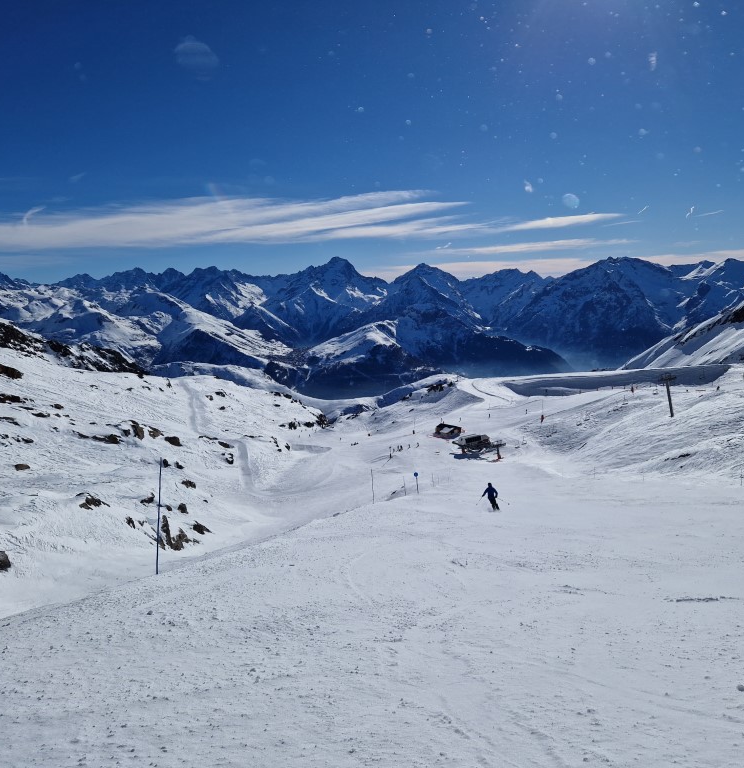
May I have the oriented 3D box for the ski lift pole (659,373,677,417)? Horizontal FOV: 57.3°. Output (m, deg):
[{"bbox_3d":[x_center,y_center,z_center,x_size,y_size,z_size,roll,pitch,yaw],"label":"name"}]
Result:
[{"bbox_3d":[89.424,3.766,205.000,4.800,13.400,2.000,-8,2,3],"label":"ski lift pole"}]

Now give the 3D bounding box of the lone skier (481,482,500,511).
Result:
[{"bbox_3d":[7.083,6.696,40.500,1.050,1.650,0.800,1,7,5],"label":"lone skier"}]

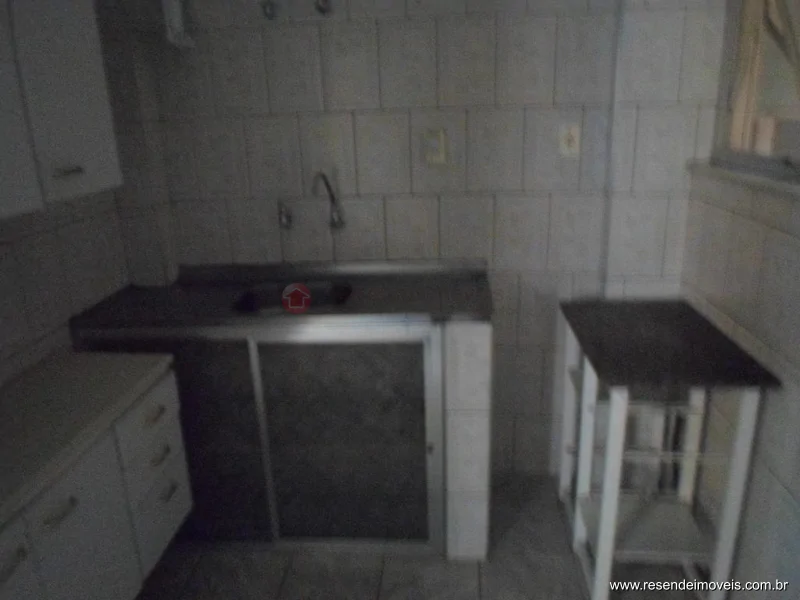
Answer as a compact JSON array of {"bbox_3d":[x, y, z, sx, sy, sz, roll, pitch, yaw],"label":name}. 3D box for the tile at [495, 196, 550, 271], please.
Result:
[{"bbox_3d":[0.454,-0.254,2.165,0.201,0.296,0.010,-1,16,4],"label":"tile"}]

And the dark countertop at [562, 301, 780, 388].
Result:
[{"bbox_3d":[0.800,0.115,1.862,0.456,0.022,0.738,0,16,7],"label":"dark countertop"}]

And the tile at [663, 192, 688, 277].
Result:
[{"bbox_3d":[0.993,-0.235,2.090,0.065,0.299,0.010,-1,16,4],"label":"tile"}]

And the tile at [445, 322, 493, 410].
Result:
[{"bbox_3d":[0.212,0.206,1.782,0.136,0.291,0.010,0,16,4],"label":"tile"}]

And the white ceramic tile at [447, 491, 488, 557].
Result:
[{"bbox_3d":[0.226,0.751,1.927,0.140,0.265,0.010,-1,16,3],"label":"white ceramic tile"}]

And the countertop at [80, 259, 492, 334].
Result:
[{"bbox_3d":[-0.360,-0.032,2.009,1.330,0.099,0.520,-1,16,4],"label":"countertop"}]

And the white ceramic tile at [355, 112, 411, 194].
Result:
[{"bbox_3d":[-0.059,-0.533,2.119,0.200,0.297,0.010,-1,16,3],"label":"white ceramic tile"}]

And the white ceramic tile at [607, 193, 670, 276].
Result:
[{"bbox_3d":[0.857,-0.233,2.100,0.203,0.299,0.010,-1,16,4],"label":"white ceramic tile"}]

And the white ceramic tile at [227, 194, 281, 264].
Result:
[{"bbox_3d":[-0.551,-0.246,2.213,0.198,0.277,0.010,0,16,4],"label":"white ceramic tile"}]

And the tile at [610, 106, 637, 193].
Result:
[{"bbox_3d":[0.779,-0.525,2.021,0.080,0.301,0.010,0,16,5],"label":"tile"}]

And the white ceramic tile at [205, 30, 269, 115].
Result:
[{"bbox_3d":[-0.575,-0.819,2.077,0.203,0.299,0.010,0,16,5],"label":"white ceramic tile"}]

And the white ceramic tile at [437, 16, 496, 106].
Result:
[{"bbox_3d":[0.233,-0.826,2.014,0.201,0.296,0.010,-1,16,4],"label":"white ceramic tile"}]

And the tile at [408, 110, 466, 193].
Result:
[{"bbox_3d":[0.141,-0.537,2.104,0.203,0.299,0.010,0,16,5],"label":"tile"}]

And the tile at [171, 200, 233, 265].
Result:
[{"bbox_3d":[-0.751,-0.245,2.228,0.198,0.277,0.010,0,16,4],"label":"tile"}]

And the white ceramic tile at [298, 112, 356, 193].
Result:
[{"bbox_3d":[-0.262,-0.530,2.129,0.200,0.297,0.010,-1,16,3],"label":"white ceramic tile"}]

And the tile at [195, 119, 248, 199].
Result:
[{"bbox_3d":[-0.660,-0.522,2.142,0.198,0.292,0.010,0,16,4],"label":"tile"}]

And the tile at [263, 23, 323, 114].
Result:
[{"bbox_3d":[-0.372,-0.818,2.053,0.200,0.297,0.010,-1,16,3],"label":"tile"}]

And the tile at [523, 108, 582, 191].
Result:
[{"bbox_3d":[0.546,-0.540,2.072,0.203,0.299,0.010,0,16,5],"label":"tile"}]

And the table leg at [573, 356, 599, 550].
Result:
[{"bbox_3d":[0.608,0.505,1.891,0.036,0.735,0.036,-1,16,3],"label":"table leg"}]

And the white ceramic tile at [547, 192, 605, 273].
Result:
[{"bbox_3d":[0.652,-0.249,2.126,0.198,0.292,0.010,0,16,4],"label":"white ceramic tile"}]

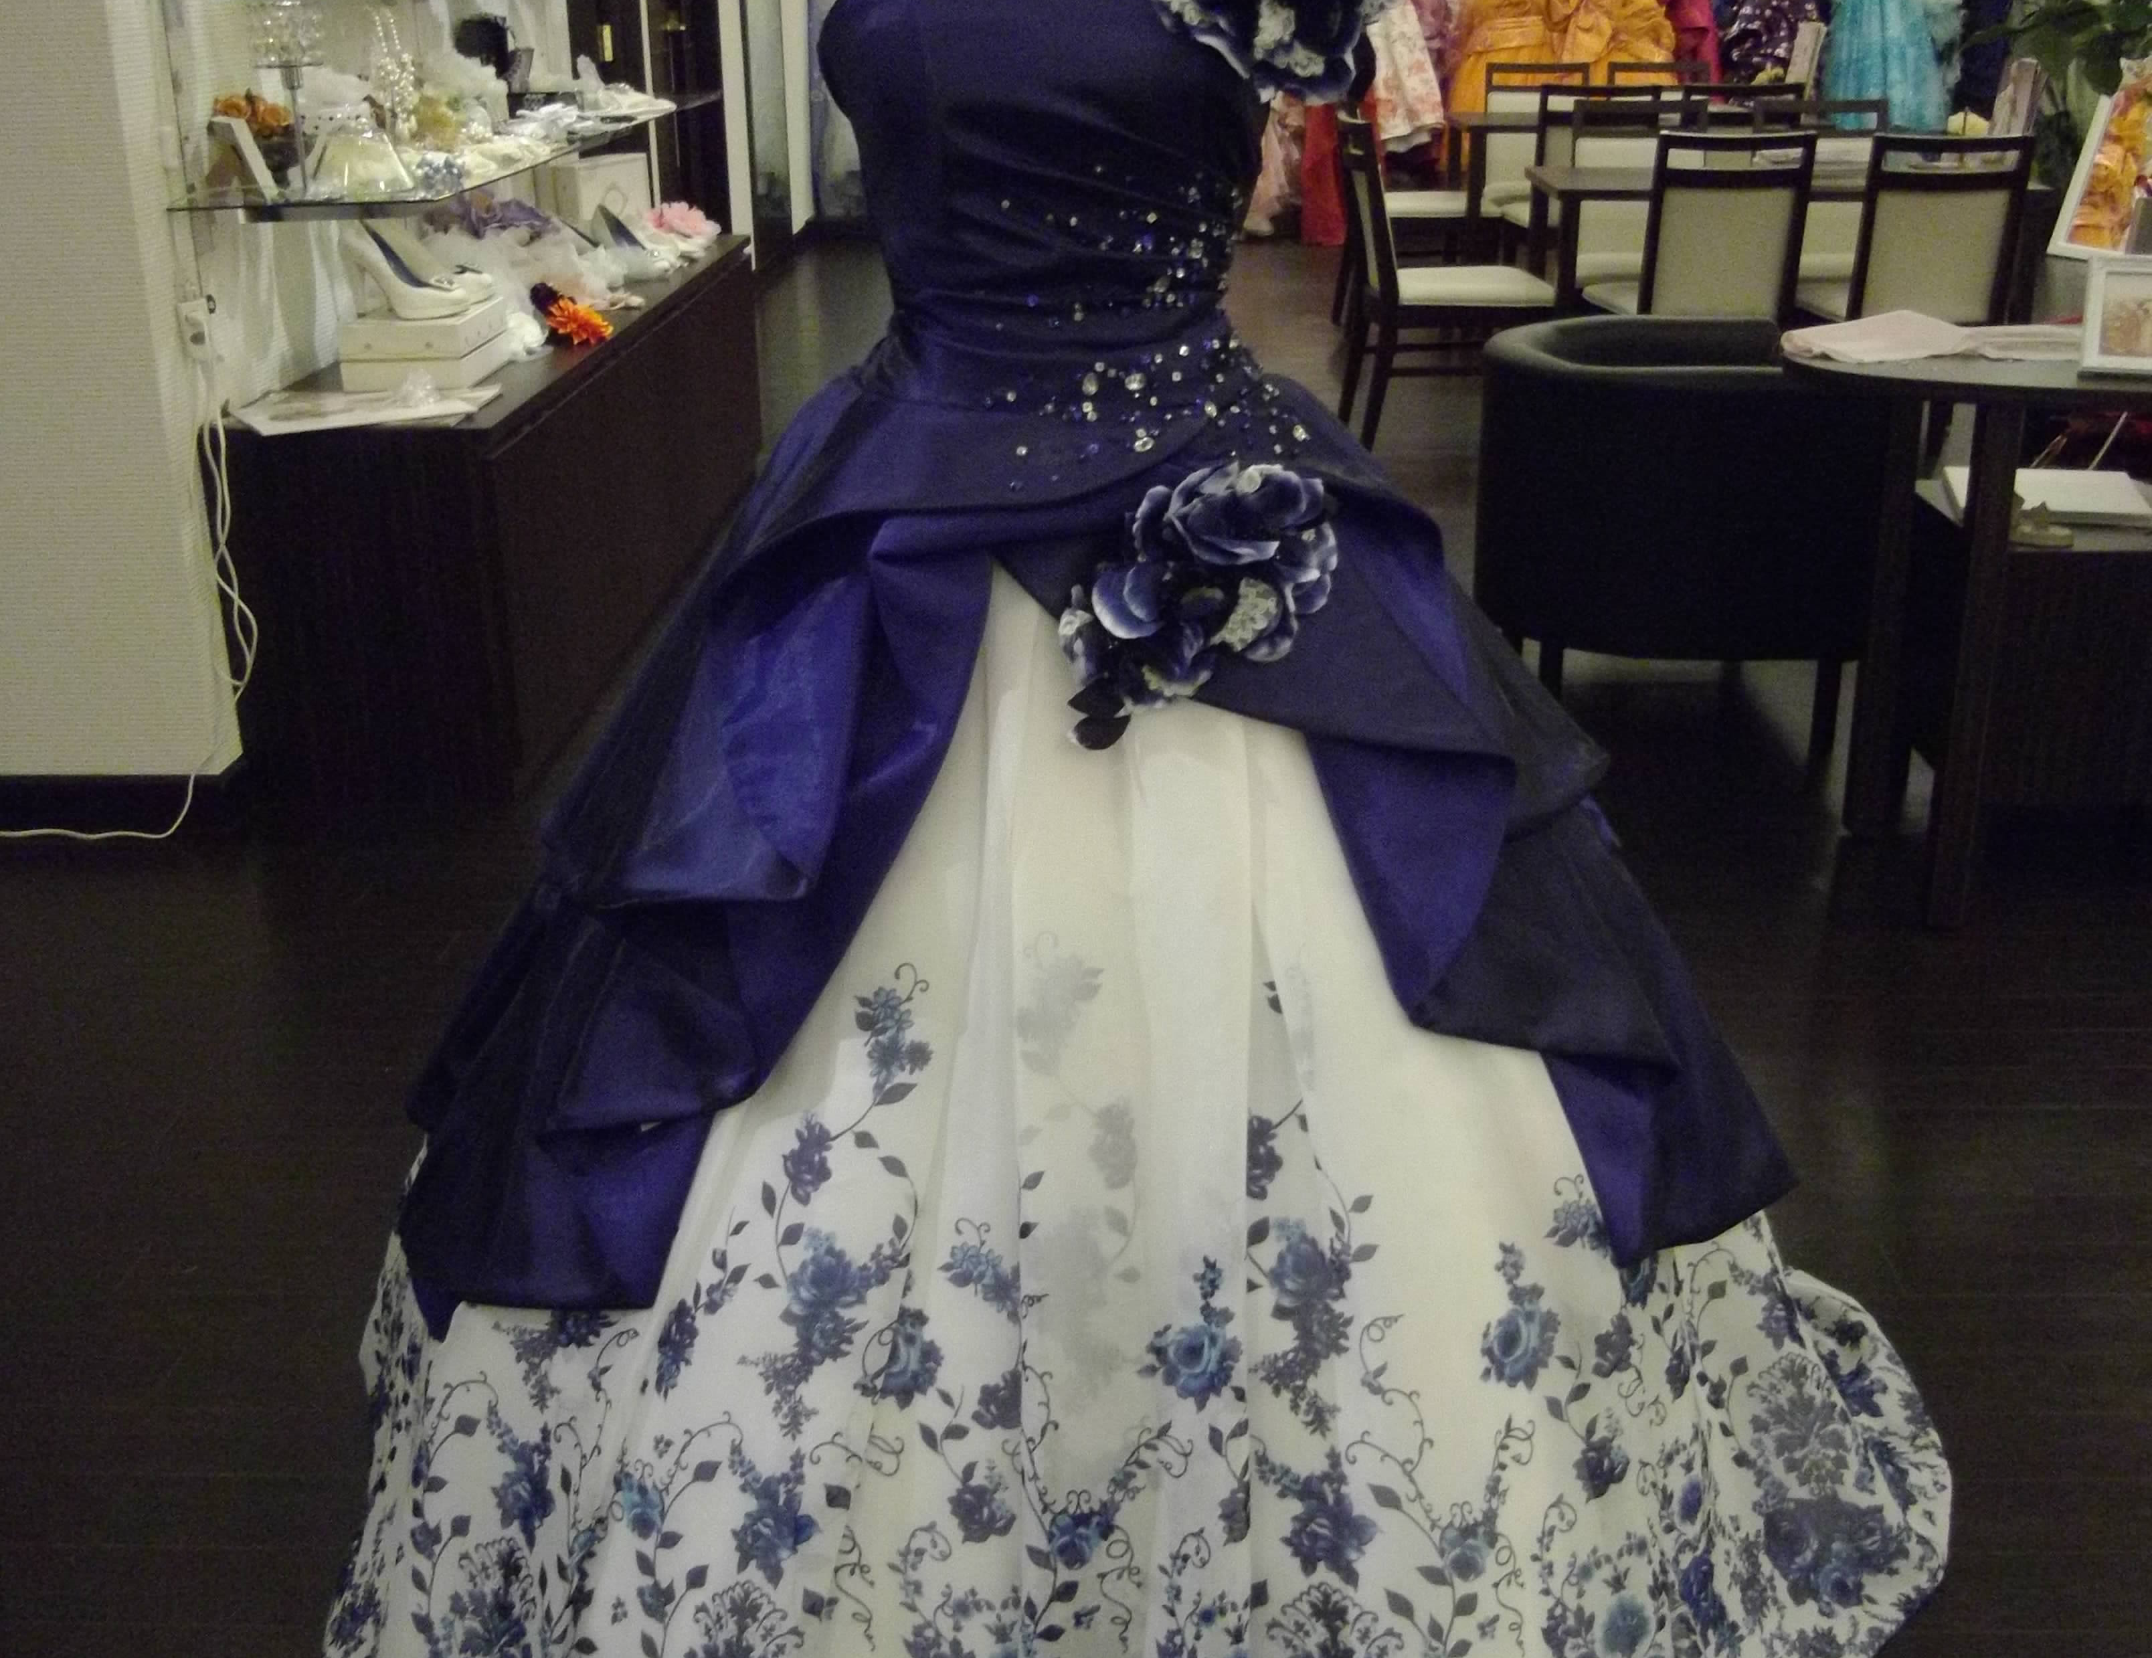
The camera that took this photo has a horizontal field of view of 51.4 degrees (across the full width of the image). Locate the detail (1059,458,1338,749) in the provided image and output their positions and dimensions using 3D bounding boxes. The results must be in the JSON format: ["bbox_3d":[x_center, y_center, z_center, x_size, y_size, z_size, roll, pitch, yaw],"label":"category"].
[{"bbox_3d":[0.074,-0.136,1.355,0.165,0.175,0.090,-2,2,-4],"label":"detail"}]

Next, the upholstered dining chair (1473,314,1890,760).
[{"bbox_3d":[0.982,-0.496,3.898,0.620,0.685,0.640,0,22,2],"label":"upholstered dining chair"}]

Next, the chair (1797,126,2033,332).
[{"bbox_3d":[2.128,-1.358,5.790,0.430,0.870,0.500,2,22,5],"label":"chair"}]

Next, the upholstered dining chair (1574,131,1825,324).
[{"bbox_3d":[1.632,-1.402,5.906,0.430,0.870,0.500,0,22,0],"label":"upholstered dining chair"}]

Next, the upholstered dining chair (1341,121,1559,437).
[{"bbox_3d":[1.035,-1.511,6.184,0.510,0.870,0.430,-1,22,-1],"label":"upholstered dining chair"}]

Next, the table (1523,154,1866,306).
[{"bbox_3d":[1.890,-1.430,6.189,1.270,0.710,0.660,0,22,2],"label":"table"}]

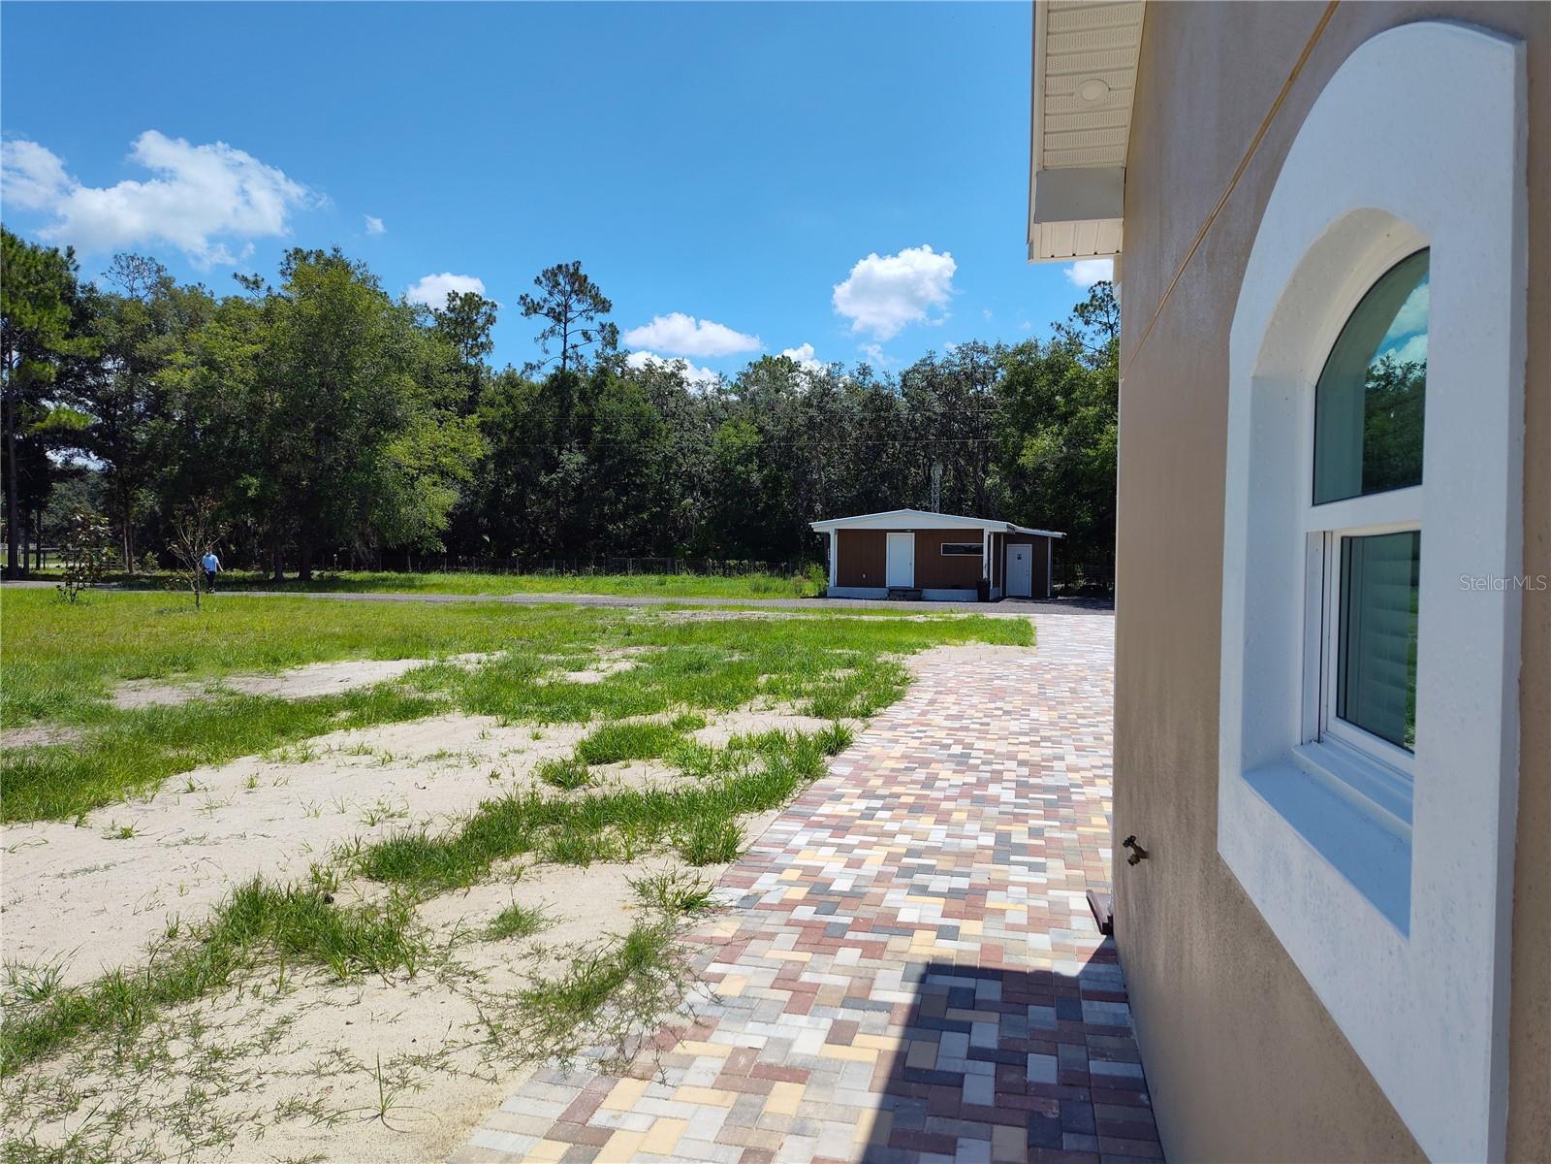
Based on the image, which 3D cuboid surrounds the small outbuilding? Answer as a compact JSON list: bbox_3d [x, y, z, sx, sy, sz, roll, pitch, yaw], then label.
[{"bbox_3d":[7.182,-1.158,44.065,9.800,3.580,7.420,1,1,18],"label":"small outbuilding"}]

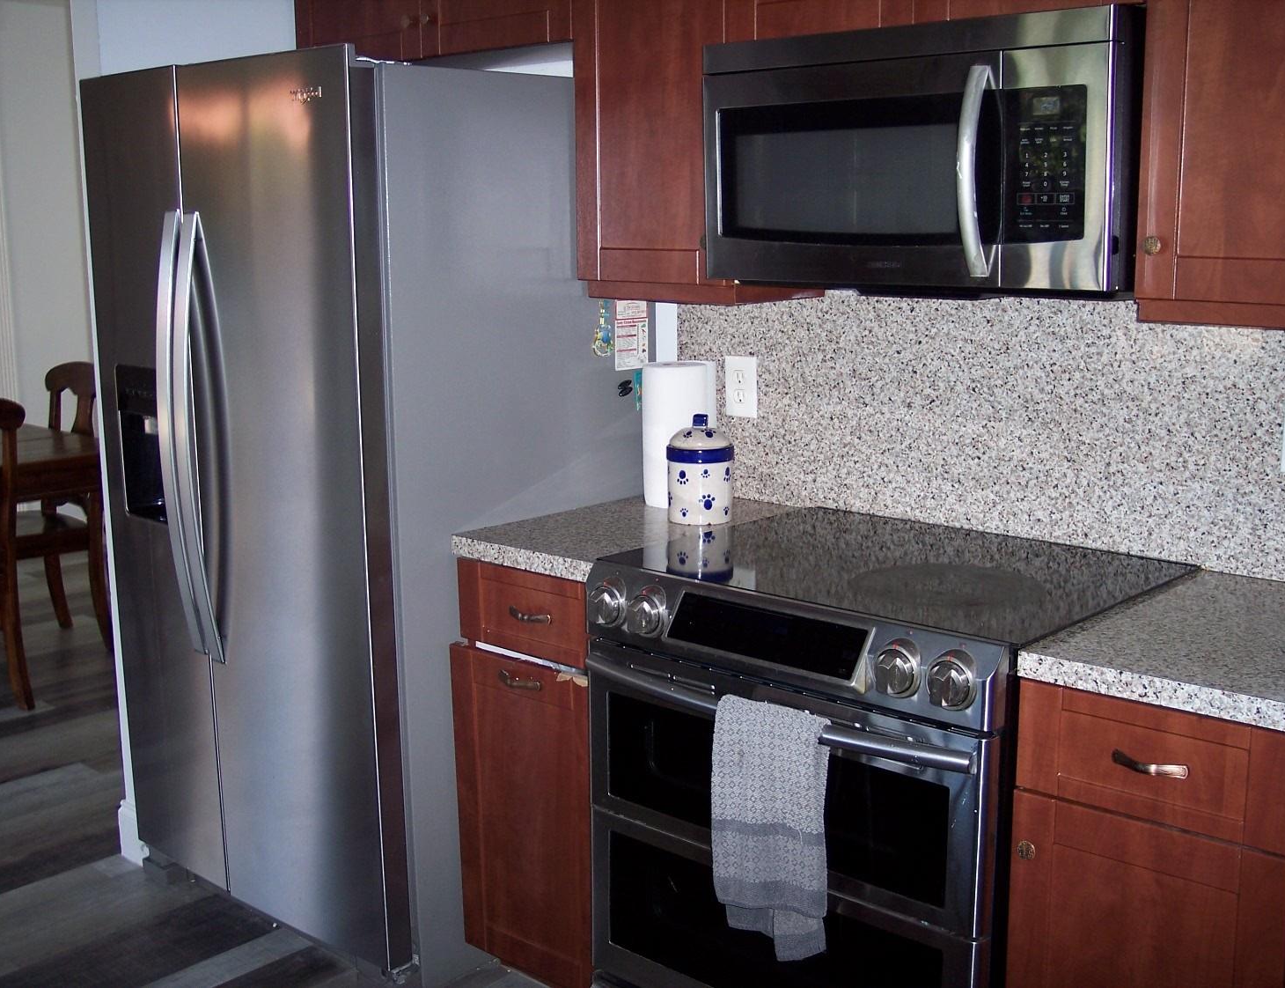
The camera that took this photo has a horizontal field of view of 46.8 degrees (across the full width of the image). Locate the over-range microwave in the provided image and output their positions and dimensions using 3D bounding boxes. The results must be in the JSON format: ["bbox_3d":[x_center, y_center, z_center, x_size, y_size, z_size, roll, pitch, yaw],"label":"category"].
[{"bbox_3d":[0.511,-0.549,2.453,0.745,0.410,0.410,9,14,42],"label":"over-range microwave"}]

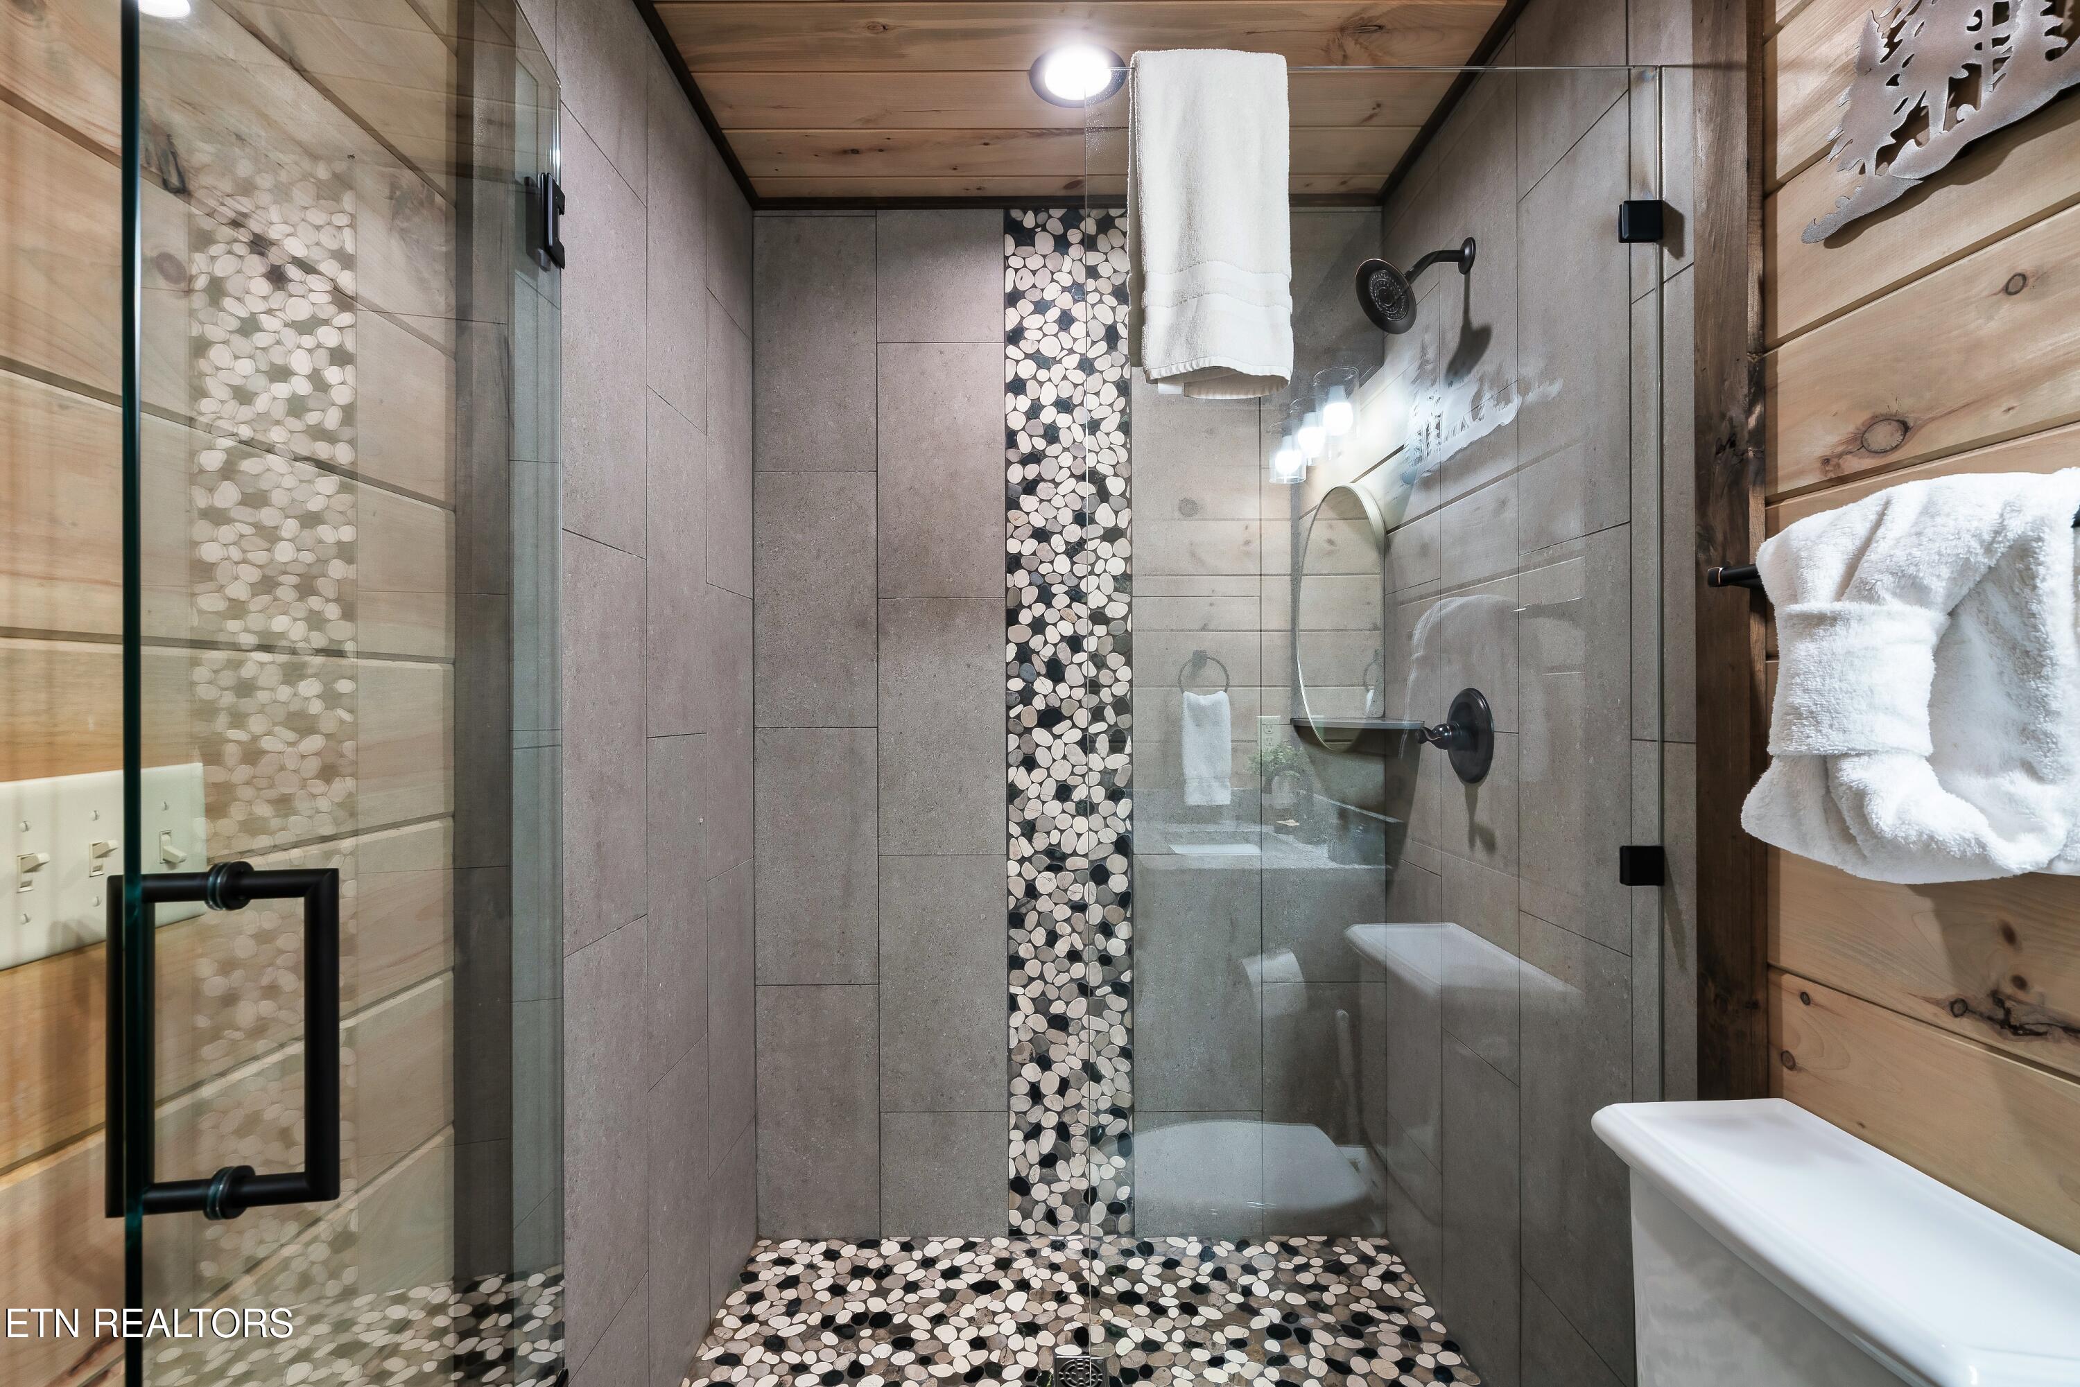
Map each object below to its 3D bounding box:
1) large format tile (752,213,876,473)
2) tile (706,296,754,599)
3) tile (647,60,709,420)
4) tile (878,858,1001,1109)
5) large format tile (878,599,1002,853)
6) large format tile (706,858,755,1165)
[{"bbox_3d":[-0.533,-0.829,2.196,0.291,0.601,0.010,0,0,0],"label":"large format tile"},{"bbox_3d":[-0.682,-0.523,2.029,0.010,0.598,0.310,0,0,0],"label":"tile"},{"bbox_3d":[-0.689,-0.837,1.755,0.012,0.610,0.296,0,-1,0],"label":"tile"},{"bbox_3d":[-0.228,0.685,2.189,0.301,0.603,0.010,0,0,0],"label":"tile"},{"bbox_3d":[-0.231,0.078,2.192,0.301,0.605,0.010,0,0,0],"label":"large format tile"},{"bbox_3d":[-0.678,0.688,2.029,0.010,0.608,0.311,0,0,0],"label":"large format tile"}]

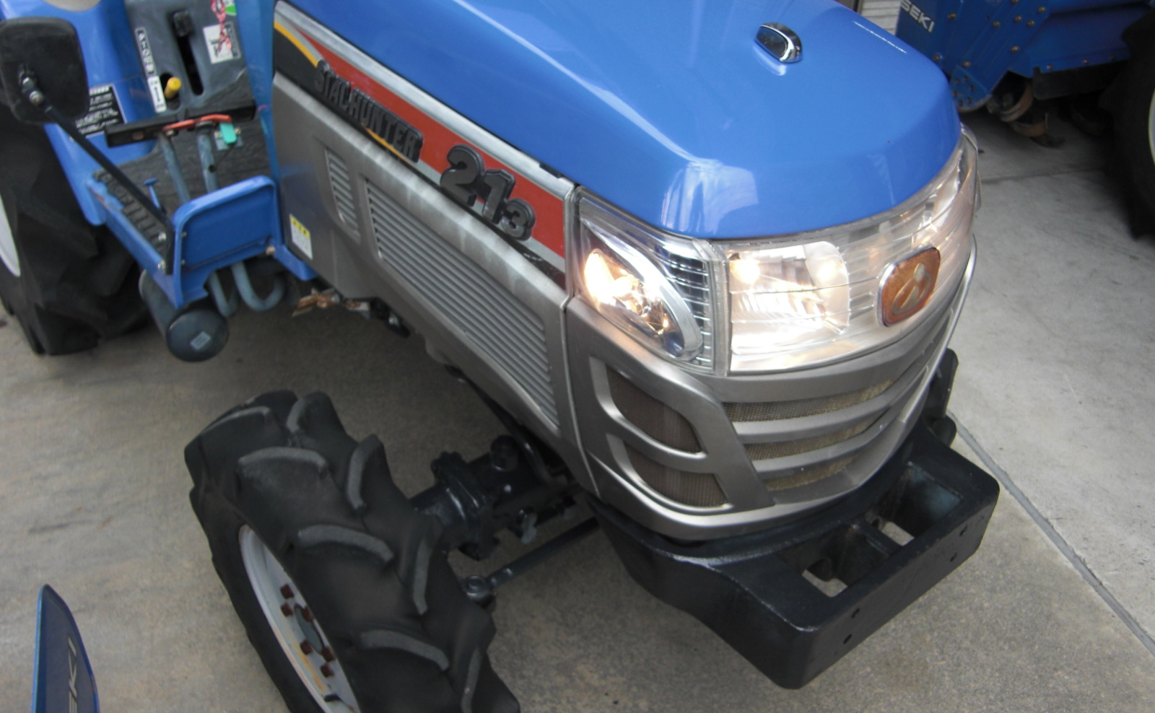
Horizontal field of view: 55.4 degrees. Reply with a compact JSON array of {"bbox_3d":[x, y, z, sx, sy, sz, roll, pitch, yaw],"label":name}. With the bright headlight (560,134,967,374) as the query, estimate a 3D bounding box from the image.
[{"bbox_3d":[0.271,-0.142,1.212,0.498,0.167,0.247,-27,46,-29],"label":"bright headlight"}]

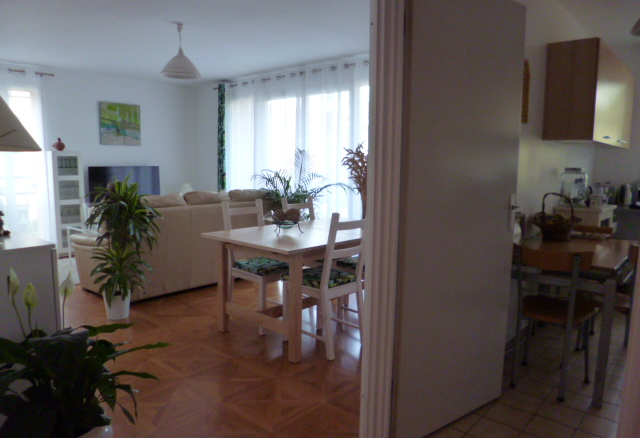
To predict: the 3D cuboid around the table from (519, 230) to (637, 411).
[{"bbox_3d":[1.577,0.547,2.843,0.660,0.750,1.070,7,10,42],"label":"table"}]

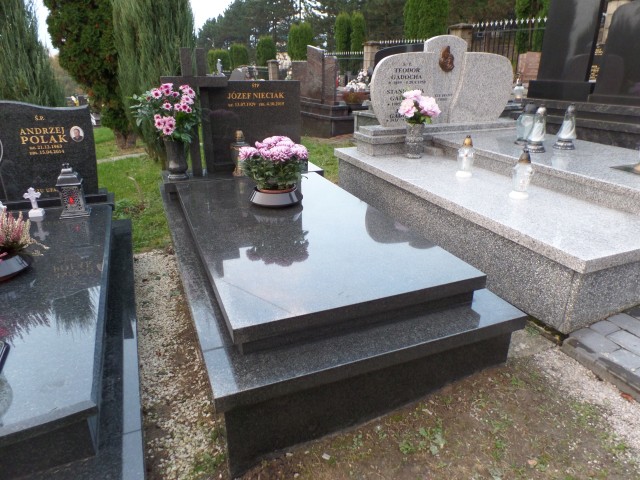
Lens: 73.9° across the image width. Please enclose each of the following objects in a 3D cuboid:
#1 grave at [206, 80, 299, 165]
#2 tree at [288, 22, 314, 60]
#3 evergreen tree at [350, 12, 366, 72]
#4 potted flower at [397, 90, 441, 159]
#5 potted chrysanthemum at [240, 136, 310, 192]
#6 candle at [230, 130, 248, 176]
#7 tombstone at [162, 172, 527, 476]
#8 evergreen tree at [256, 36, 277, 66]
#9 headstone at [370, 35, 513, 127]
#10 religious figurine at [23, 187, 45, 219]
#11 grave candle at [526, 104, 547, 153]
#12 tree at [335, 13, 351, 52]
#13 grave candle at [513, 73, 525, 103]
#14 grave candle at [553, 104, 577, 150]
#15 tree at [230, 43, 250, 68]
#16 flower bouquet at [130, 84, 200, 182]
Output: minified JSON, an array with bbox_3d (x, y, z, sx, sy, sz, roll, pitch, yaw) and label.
[{"bbox_3d":[-0.436,-0.802,2.907,0.625,0.536,0.080,-8,25,-21],"label":"grave"},{"bbox_3d":[-0.638,-6.188,14.648,0.820,2.300,0.820,-8,25,-21],"label":"tree"},{"bbox_3d":[1.702,-8.314,18.463,0.710,2.769,0.710,1,23,0],"label":"evergreen tree"},{"bbox_3d":[0.607,-0.708,2.597,0.255,0.385,0.225,-8,25,-21],"label":"potted flower"},{"bbox_3d":[-0.240,-0.393,2.253,0.385,0.275,0.363,1,23,0],"label":"potted chrysanthemum"},{"bbox_3d":[-0.543,-0.574,2.816,0.125,0.290,0.125,-8,25,-21],"label":"candle"},{"bbox_3d":[-0.180,0.056,2.260,1.100,0.436,2.123,-8,25,-21],"label":"tombstone"},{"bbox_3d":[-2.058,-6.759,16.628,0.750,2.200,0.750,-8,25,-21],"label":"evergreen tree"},{"bbox_3d":[1.074,-1.392,3.710,1.474,0.726,0.110,-8,25,-21],"label":"headstone"},{"bbox_3d":[-1.677,-0.227,2.487,0.092,0.178,0.060,-8,25,-21],"label":"religious figurine"},{"bbox_3d":[1.624,-0.823,3.147,0.145,0.336,0.145,-8,25,-21],"label":"grave candle"},{"bbox_3d":[1.052,-8.664,19.241,0.740,2.885,0.740,-8,25,-21],"label":"tree"},{"bbox_3d":[2.148,-1.646,4.567,0.115,0.272,0.115,-8,25,-21],"label":"grave candle"},{"bbox_3d":[1.442,-0.663,2.462,0.118,0.245,0.118,-8,25,-21],"label":"grave candle"},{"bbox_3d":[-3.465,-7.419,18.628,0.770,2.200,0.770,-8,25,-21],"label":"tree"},{"bbox_3d":[-0.963,-0.663,2.625,0.420,0.580,0.380,-8,25,-21],"label":"flower bouquet"}]

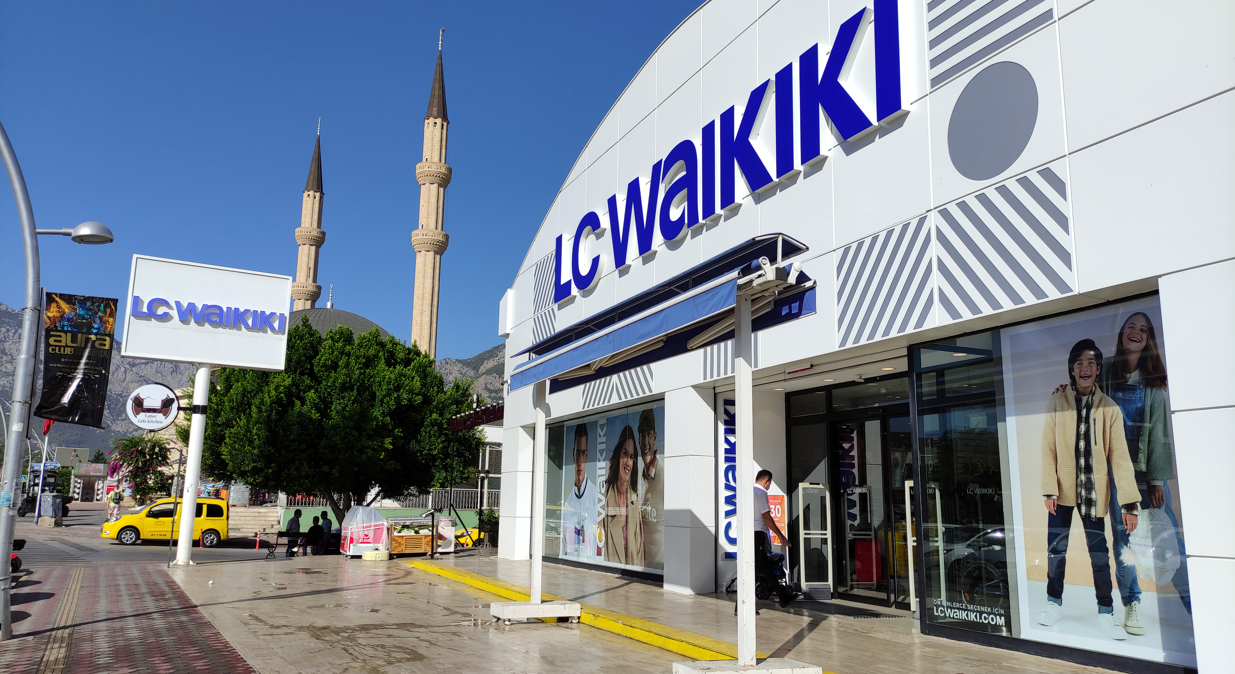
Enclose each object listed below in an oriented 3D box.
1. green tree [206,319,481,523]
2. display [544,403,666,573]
[{"bbox_3d":[-8.978,3.344,29.079,8.700,7.650,8.300,4,-11,-17],"label":"green tree"},{"bbox_3d":[-0.182,2.978,17.491,0.050,2.880,5.650,6,-12,-23],"label":"display"}]

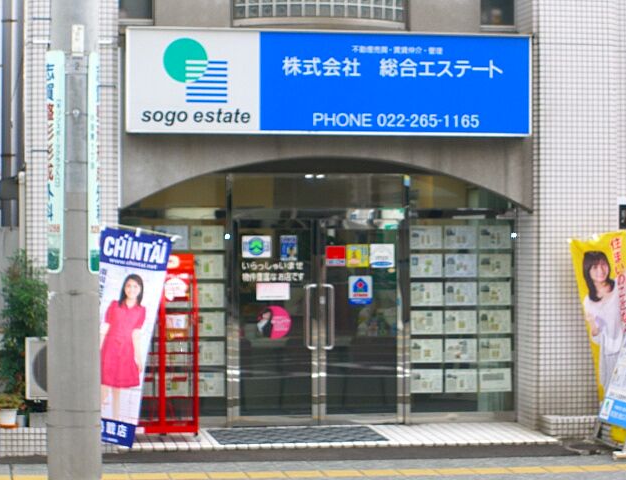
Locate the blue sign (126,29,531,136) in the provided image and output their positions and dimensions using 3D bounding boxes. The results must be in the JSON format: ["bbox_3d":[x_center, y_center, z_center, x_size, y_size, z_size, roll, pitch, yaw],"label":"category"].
[{"bbox_3d":[0.155,-1.375,18.580,3.610,0.900,0.200,0,0,-11],"label":"blue sign"}]

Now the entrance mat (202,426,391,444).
[{"bbox_3d":[-0.144,1.705,18.370,1.480,0.020,0.950,0,0,-11],"label":"entrance mat"}]

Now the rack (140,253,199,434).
[{"bbox_3d":[-1.315,0.900,18.330,0.580,1.550,0.400,0,0,-11],"label":"rack"}]

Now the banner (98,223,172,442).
[{"bbox_3d":[-1.624,0.814,17.600,0.600,1.800,0.050,10,0,-5],"label":"banner"}]

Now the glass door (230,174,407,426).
[{"bbox_3d":[0.056,0.548,19.050,1.640,2.280,0.120,0,0,-11],"label":"glass door"}]

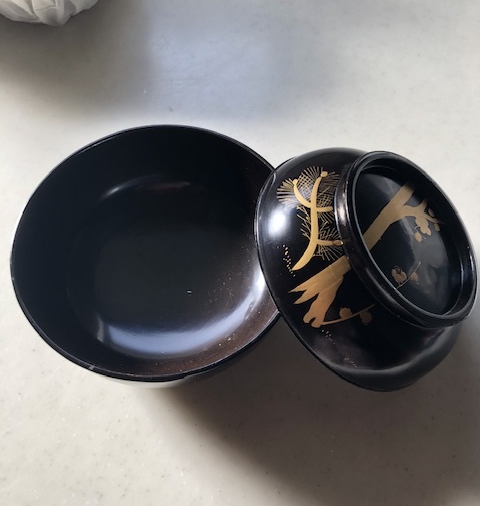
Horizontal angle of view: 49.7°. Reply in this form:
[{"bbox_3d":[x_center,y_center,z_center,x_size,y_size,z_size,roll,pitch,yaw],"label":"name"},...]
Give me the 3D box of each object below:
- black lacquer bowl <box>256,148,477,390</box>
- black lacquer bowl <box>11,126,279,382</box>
[{"bbox_3d":[0.065,-0.002,0.230,0.118,0.036,0.118,18,57,-29],"label":"black lacquer bowl"},{"bbox_3d":[-0.034,0.007,0.247,0.123,0.060,0.123,0,62,0],"label":"black lacquer bowl"}]

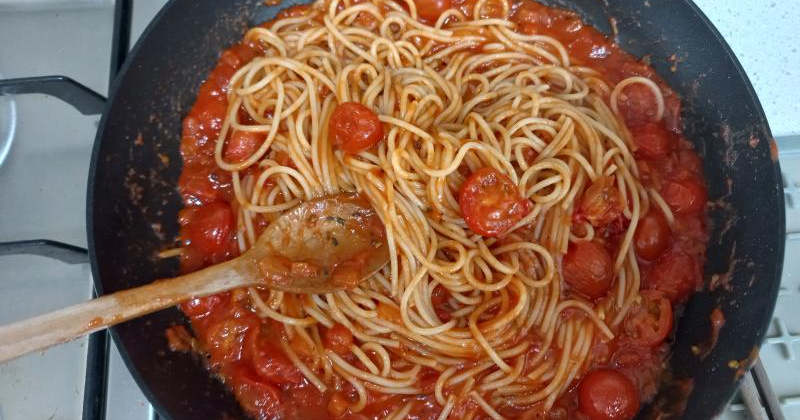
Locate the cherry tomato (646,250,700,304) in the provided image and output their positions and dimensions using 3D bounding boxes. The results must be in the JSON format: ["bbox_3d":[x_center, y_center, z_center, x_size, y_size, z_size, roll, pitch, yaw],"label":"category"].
[{"bbox_3d":[0.132,0.033,0.279,0.026,0.022,0.026,0,71,-1],"label":"cherry tomato"}]

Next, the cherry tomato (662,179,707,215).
[{"bbox_3d":[0.143,-0.007,0.290,0.023,0.020,0.021,0,71,-1],"label":"cherry tomato"}]

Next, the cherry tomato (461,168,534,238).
[{"bbox_3d":[0.044,-0.004,0.269,0.033,0.021,0.032,0,71,-1],"label":"cherry tomato"}]

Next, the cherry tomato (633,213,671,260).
[{"bbox_3d":[0.123,0.013,0.282,0.020,0.020,0.024,0,71,-1],"label":"cherry tomato"}]

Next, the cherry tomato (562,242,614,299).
[{"bbox_3d":[0.089,0.028,0.273,0.025,0.023,0.027,0,71,-1],"label":"cherry tomato"}]

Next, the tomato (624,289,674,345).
[{"bbox_3d":[0.116,0.051,0.270,0.023,0.018,0.026,0,71,-1],"label":"tomato"}]

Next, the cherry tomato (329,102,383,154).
[{"bbox_3d":[-0.022,-0.040,0.283,0.026,0.022,0.025,0,71,-1],"label":"cherry tomato"}]

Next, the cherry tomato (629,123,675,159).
[{"bbox_3d":[0.131,-0.036,0.301,0.024,0.021,0.022,0,71,-1],"label":"cherry tomato"}]

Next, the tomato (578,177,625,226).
[{"bbox_3d":[0.097,-0.004,0.279,0.023,0.019,0.024,0,71,-1],"label":"tomato"}]

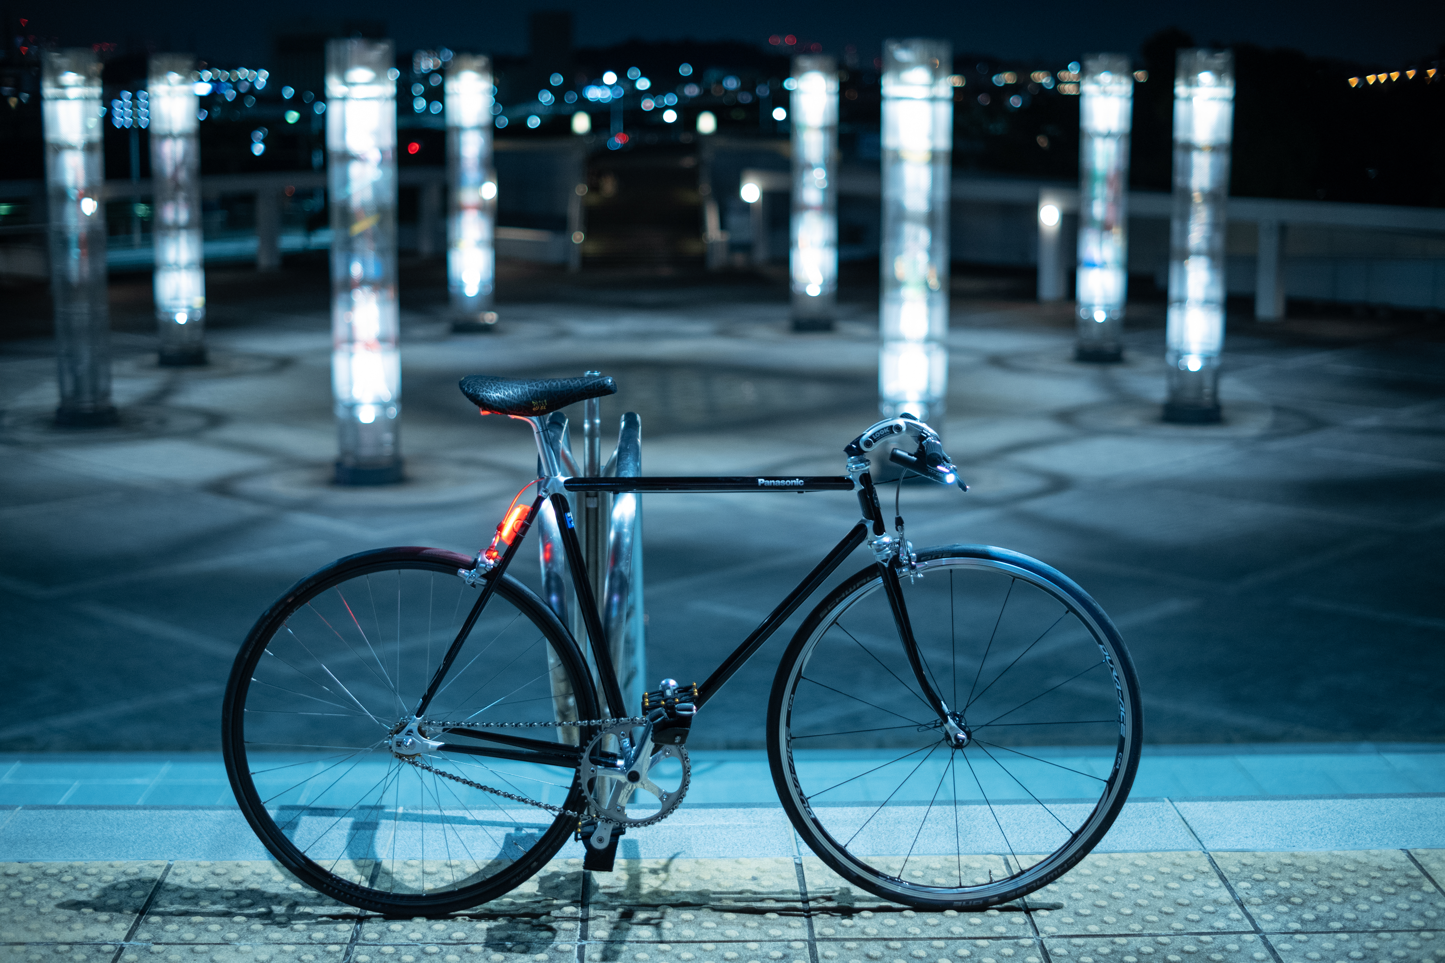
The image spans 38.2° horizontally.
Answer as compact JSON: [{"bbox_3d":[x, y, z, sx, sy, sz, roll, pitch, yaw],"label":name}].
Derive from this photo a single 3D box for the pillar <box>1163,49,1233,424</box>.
[{"bbox_3d":[5.171,-2.640,22.637,0.655,3.970,0.655,2,11,13],"label":"pillar"}]

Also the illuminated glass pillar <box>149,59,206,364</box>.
[{"bbox_3d":[-7.063,-3.505,27.139,0.655,3.970,0.655,-3,11,-14],"label":"illuminated glass pillar"}]

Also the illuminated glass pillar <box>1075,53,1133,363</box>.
[{"bbox_3d":[5.001,-3.570,27.546,0.655,3.970,0.655,2,11,10],"label":"illuminated glass pillar"}]

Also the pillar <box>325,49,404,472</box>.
[{"bbox_3d":[-3.238,-1.936,18.878,0.655,3.970,0.655,-2,11,-10],"label":"pillar"}]

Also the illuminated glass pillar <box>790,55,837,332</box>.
[{"bbox_3d":[1.347,-4.208,30.899,0.655,3.970,0.655,1,11,2],"label":"illuminated glass pillar"}]

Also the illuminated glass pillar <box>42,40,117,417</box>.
[{"bbox_3d":[-6.892,-2.574,22.230,0.655,3.970,0.655,-3,11,-17],"label":"illuminated glass pillar"}]

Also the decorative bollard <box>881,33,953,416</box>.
[{"bbox_3d":[1.759,-1.963,19.046,0.655,3.970,0.655,1,11,5],"label":"decorative bollard"}]

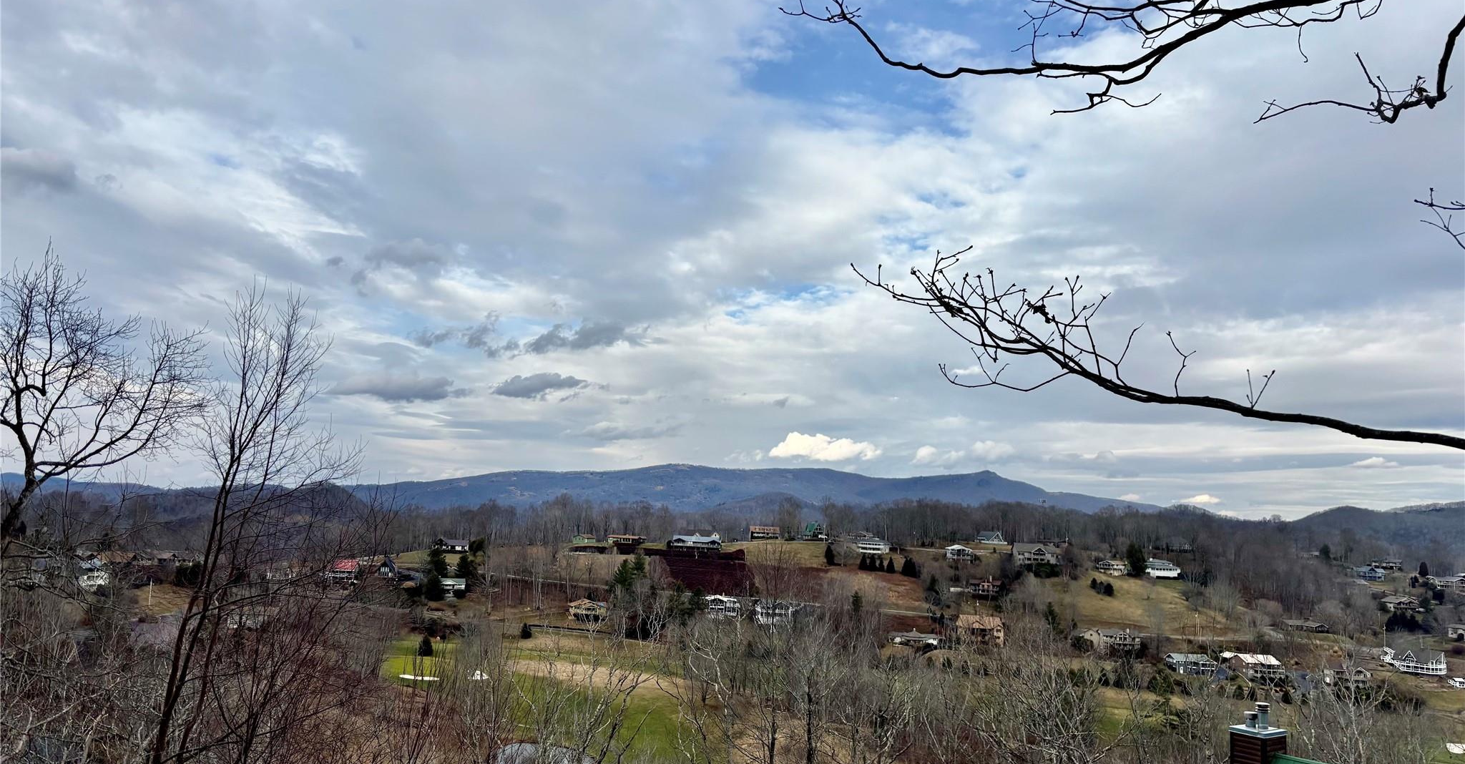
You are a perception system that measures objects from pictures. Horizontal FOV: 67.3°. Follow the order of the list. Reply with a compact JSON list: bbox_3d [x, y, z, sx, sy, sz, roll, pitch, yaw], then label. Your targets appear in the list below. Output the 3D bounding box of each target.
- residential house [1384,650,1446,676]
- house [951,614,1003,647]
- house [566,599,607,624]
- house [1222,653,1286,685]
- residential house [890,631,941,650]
[{"bbox_3d":[250.955,102.869,405.000,17.500,8.500,12.000,2,-7,5],"label":"residential house"},{"bbox_3d":[93.349,94.092,417.000,16.000,10.600,11.500,2,-7,4],"label":"house"},{"bbox_3d":[-54.583,86.228,415.000,14.500,8.600,12.000,2,-7,-2],"label":"house"},{"bbox_3d":[185.318,101.602,392.000,15.500,9.000,13.500,2,-7,0],"label":"house"},{"bbox_3d":[70.600,99.210,425.000,18.500,6.000,11.500,2,-7,0],"label":"residential house"}]

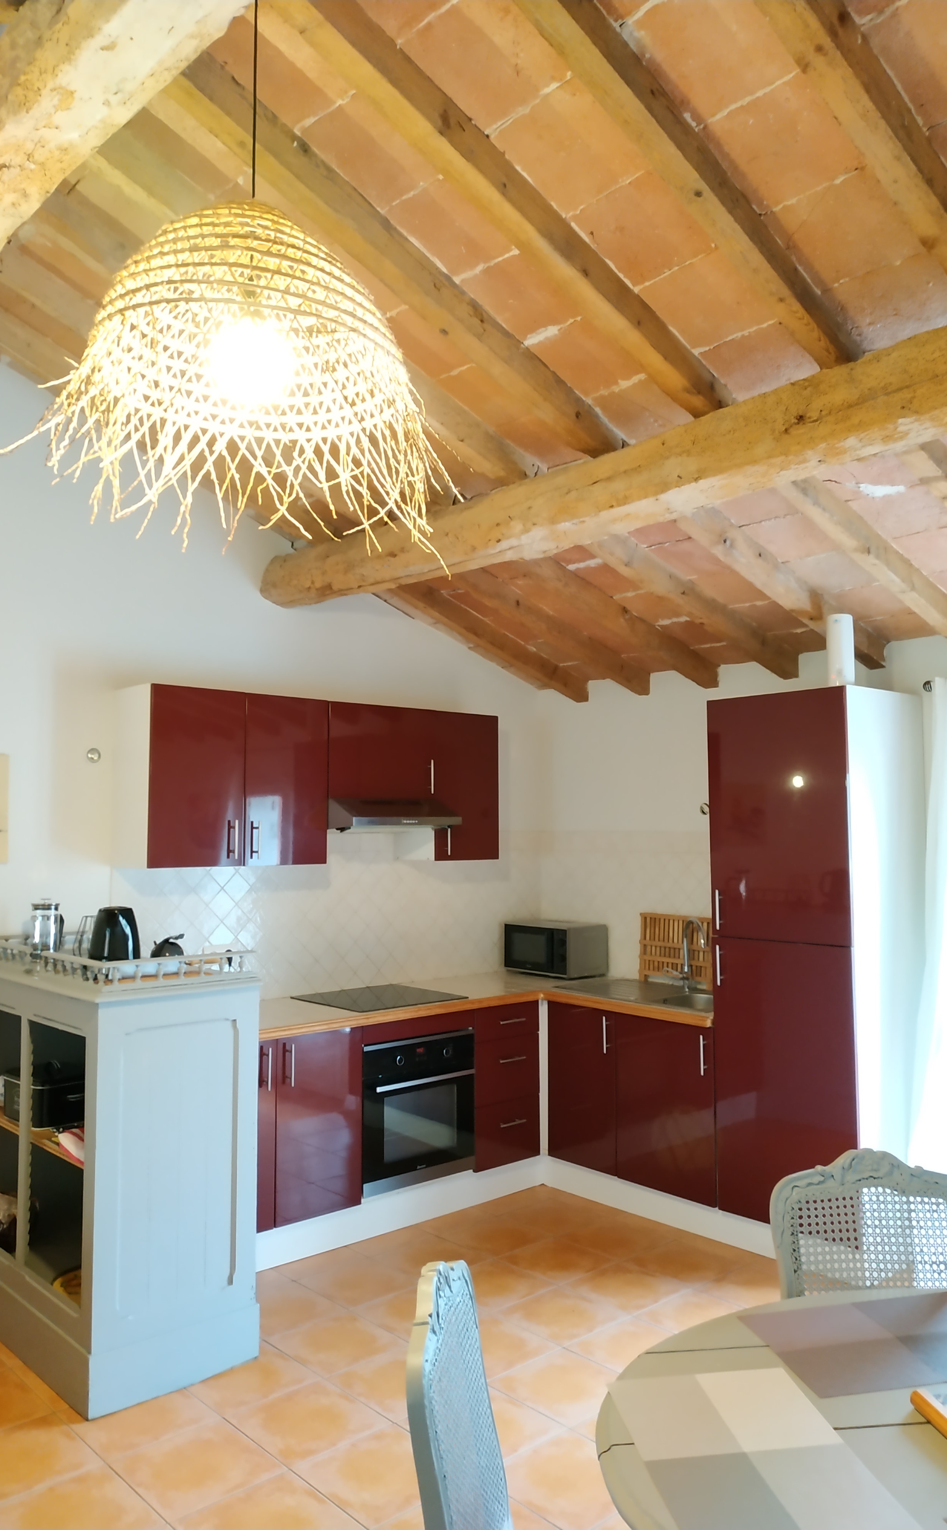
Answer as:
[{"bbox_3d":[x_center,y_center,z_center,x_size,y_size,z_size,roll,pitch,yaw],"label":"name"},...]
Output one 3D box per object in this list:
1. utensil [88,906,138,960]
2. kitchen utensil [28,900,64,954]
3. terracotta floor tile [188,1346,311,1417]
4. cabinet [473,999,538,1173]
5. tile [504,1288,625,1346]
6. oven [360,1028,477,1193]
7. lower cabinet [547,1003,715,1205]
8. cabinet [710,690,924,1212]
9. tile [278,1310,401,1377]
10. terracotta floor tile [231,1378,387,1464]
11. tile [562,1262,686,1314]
[{"bbox_3d":[-1.096,0.542,3.237,0.155,0.210,0.170,2,-5,-18],"label":"utensil"},{"bbox_3d":[-1.503,0.588,3.761,0.092,0.226,0.122,-2,-5,26],"label":"kitchen utensil"},{"bbox_3d":[-0.675,1.802,3.122,0.327,0.010,0.327,4,-6,-42],"label":"terracotta floor tile"},{"bbox_3d":[-0.027,1.456,4.990,0.400,0.700,0.580,4,-6,-42],"label":"cabinet"},{"bbox_3d":[0.297,1.839,3.542,0.327,0.010,0.327,4,-6,-42],"label":"tile"},{"bbox_3d":[-0.399,1.461,4.645,0.597,0.600,0.570,4,-6,-42],"label":"oven"},{"bbox_3d":[0.860,1.431,4.723,0.570,0.700,0.905,4,-6,-42],"label":"lower cabinet"},{"bbox_3d":[1.383,0.742,4.212,0.610,2.020,0.612,4,-6,-42],"label":"cabinet"},{"bbox_3d":[-0.423,1.841,3.381,0.328,0.010,0.328,4,-6,-42],"label":"tile"},{"bbox_3d":[-0.453,1.806,2.914,0.328,0.010,0.328,4,-6,-42],"label":"terracotta floor tile"},{"bbox_3d":[0.540,1.870,3.788,0.328,0.010,0.328,4,-6,-42],"label":"tile"}]

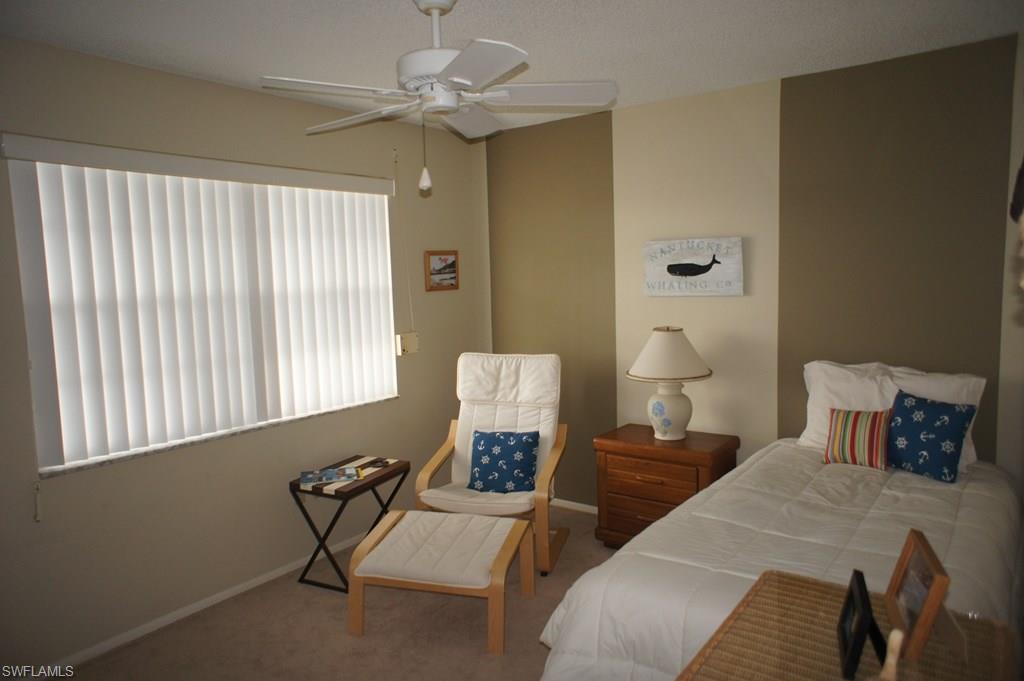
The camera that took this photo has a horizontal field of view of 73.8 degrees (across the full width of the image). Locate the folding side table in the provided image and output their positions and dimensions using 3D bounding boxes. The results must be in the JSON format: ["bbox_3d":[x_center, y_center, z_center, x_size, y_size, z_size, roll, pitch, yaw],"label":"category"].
[{"bbox_3d":[-0.807,0.927,3.515,0.370,0.510,0.535,1,6,26],"label":"folding side table"}]

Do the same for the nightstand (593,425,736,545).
[{"bbox_3d":[0.828,0.820,3.676,0.635,0.603,0.428,3,7,36],"label":"nightstand"}]

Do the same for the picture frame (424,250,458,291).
[{"bbox_3d":[-0.448,-0.442,4.339,0.022,0.248,0.308,3,7,36],"label":"picture frame"}]

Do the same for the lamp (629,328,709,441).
[{"bbox_3d":[0.841,0.225,3.623,0.455,0.593,0.455,3,7,36],"label":"lamp"}]

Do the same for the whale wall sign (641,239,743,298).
[{"bbox_3d":[0.976,-0.394,3.707,0.555,0.308,0.024,3,7,36],"label":"whale wall sign"}]

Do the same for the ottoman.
[{"bbox_3d":[-0.292,1.020,3.026,0.685,0.395,0.540,0,6,16],"label":"ottoman"}]

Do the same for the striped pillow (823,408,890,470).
[{"bbox_3d":[1.490,0.416,2.934,0.255,0.265,0.100,3,-13,36],"label":"striped pillow"}]

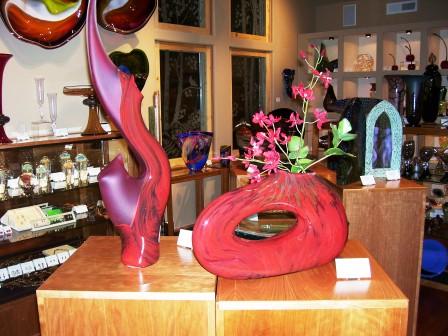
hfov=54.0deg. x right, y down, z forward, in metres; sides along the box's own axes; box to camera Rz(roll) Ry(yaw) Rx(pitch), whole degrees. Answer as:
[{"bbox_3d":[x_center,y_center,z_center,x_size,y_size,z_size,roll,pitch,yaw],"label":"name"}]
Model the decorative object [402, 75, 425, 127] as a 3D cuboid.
[{"bbox_3d":[1.381,-0.487,3.197,0.150,0.370,0.150,7,13,35],"label":"decorative object"}]

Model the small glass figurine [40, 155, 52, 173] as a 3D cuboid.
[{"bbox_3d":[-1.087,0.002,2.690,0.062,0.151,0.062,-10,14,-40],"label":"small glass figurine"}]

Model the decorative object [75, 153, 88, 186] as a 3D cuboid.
[{"bbox_3d":[-0.893,0.004,2.754,0.070,0.189,0.070,-10,14,-40],"label":"decorative object"}]

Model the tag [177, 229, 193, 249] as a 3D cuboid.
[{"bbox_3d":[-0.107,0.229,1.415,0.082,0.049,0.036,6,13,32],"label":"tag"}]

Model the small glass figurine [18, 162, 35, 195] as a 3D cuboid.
[{"bbox_3d":[-1.069,0.045,2.385,0.085,0.144,0.082,9,14,43],"label":"small glass figurine"}]

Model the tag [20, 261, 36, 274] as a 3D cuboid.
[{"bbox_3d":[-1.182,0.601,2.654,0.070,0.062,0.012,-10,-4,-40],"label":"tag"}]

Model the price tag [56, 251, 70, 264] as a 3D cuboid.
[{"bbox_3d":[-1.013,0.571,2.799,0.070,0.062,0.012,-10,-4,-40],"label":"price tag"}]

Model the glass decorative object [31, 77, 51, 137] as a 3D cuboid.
[{"bbox_3d":[-1.068,-0.356,2.576,0.110,0.335,0.100,-10,14,-40],"label":"glass decorative object"}]

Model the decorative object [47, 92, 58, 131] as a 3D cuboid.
[{"bbox_3d":[-1.012,-0.321,2.613,0.060,0.236,0.060,9,14,43],"label":"decorative object"}]

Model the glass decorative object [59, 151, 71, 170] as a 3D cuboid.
[{"bbox_3d":[-0.963,-0.020,2.691,0.060,0.160,0.060,9,14,43],"label":"glass decorative object"}]

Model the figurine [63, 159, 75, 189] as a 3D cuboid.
[{"bbox_3d":[-0.868,0.025,2.465,0.062,0.149,0.062,9,14,43],"label":"figurine"}]

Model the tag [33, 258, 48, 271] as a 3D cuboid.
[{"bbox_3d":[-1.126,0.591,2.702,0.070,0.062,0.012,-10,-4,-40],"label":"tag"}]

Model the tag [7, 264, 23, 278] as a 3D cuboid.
[{"bbox_3d":[-1.185,0.588,2.498,0.070,0.055,0.030,-10,14,-42],"label":"tag"}]

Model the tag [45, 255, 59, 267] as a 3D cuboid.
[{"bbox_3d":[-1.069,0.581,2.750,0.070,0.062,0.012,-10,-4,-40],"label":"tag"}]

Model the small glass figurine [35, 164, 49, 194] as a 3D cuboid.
[{"bbox_3d":[-0.998,0.046,2.425,0.067,0.127,0.067,9,14,43],"label":"small glass figurine"}]

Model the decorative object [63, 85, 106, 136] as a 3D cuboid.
[{"bbox_3d":[-0.753,-0.331,2.548,0.310,0.272,0.310,9,14,43],"label":"decorative object"}]

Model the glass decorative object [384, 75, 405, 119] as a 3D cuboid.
[{"bbox_3d":[1.177,-0.471,3.032,0.152,0.322,0.152,-9,13,-39],"label":"glass decorative object"}]

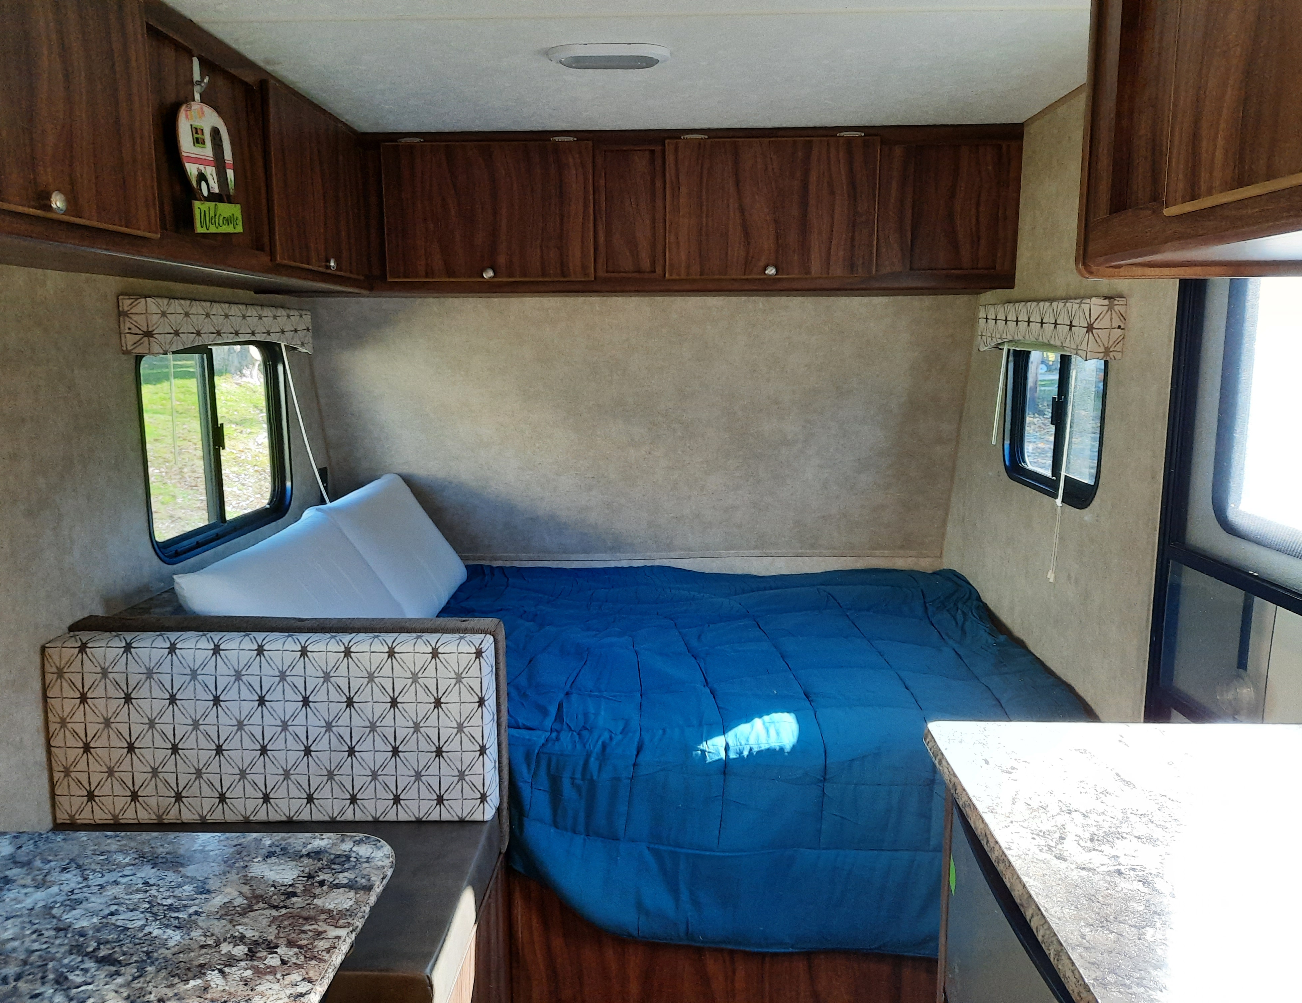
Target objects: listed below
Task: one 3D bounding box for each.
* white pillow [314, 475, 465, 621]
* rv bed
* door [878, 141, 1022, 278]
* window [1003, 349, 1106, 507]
[{"bbox_3d":[-0.772,0.151,2.882,0.151,0.444,0.616,-36,6,7],"label":"white pillow"},{"bbox_3d":[0.018,0.508,2.620,1.909,0.364,1.545,0,9,2],"label":"rv bed"},{"bbox_3d":[0.791,-0.782,2.588,0.376,0.337,0.025,0,9,2],"label":"door"},{"bbox_3d":[0.986,-0.210,2.363,0.051,0.379,0.651,0,9,2],"label":"window"}]

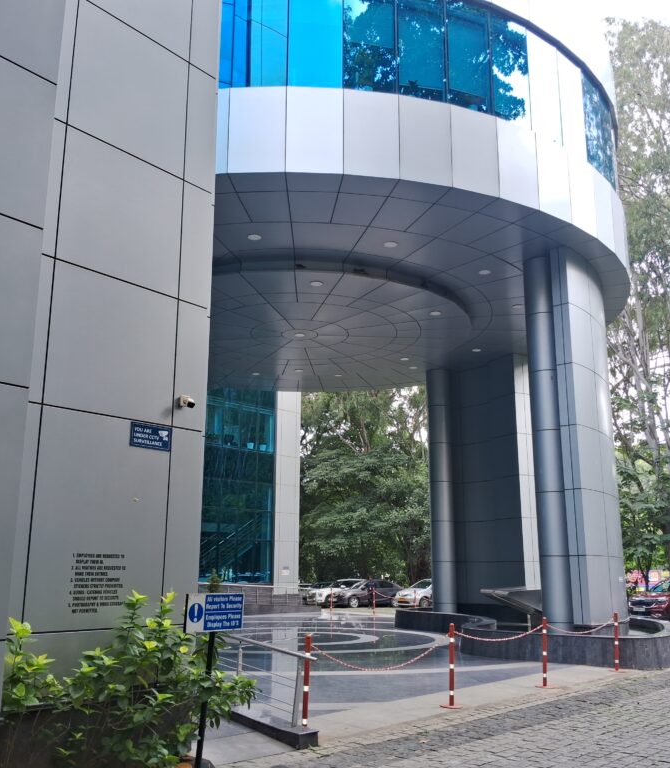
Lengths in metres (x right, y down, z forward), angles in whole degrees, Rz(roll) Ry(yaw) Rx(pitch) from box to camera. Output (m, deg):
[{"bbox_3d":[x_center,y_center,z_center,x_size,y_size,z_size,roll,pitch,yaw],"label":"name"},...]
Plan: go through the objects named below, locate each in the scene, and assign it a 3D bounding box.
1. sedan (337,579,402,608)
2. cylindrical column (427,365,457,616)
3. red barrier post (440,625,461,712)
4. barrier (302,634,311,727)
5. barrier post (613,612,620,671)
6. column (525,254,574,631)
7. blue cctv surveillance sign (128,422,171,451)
[{"bbox_3d":[1.930,11.712,43.053,4.420,1.480,1.700,6,-15,-24],"label":"sedan"},{"bbox_3d":[3.308,3.364,23.991,0.670,7.744,0.670,-2,-14,8],"label":"cylindrical column"},{"bbox_3d":[1.408,3.383,9.258,0.280,0.945,0.280,-2,-14,8],"label":"red barrier post"},{"bbox_3d":[-0.268,2.887,7.342,0.280,0.945,0.280,0,-14,-2],"label":"barrier"},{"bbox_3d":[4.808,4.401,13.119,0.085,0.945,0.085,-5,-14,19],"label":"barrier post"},{"bbox_3d":[4.286,1.216,15.218,0.670,7.694,0.670,-4,-14,15],"label":"column"},{"bbox_3d":[-1.575,0.457,6.630,0.020,0.206,0.423,-11,-18,39],"label":"blue cctv surveillance sign"}]

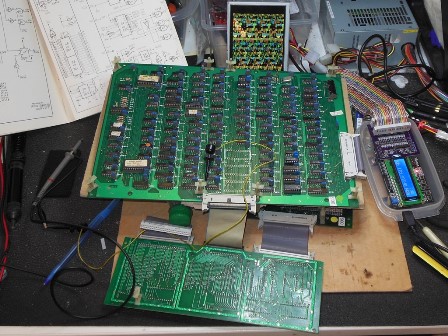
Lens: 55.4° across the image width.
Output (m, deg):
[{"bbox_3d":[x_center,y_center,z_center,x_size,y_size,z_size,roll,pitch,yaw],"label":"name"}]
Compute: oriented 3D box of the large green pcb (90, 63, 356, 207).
[{"bbox_3d":[0.005,-0.058,0.616,0.358,0.020,0.229,2,62,-1],"label":"large green pcb"}]

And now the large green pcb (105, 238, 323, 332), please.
[{"bbox_3d":[-0.011,0.149,0.551,0.269,0.015,0.090,6,59,6],"label":"large green pcb"}]

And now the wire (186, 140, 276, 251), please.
[{"bbox_3d":[0.009,0.038,0.559,0.112,0.062,0.132,1,60,0],"label":"wire"}]

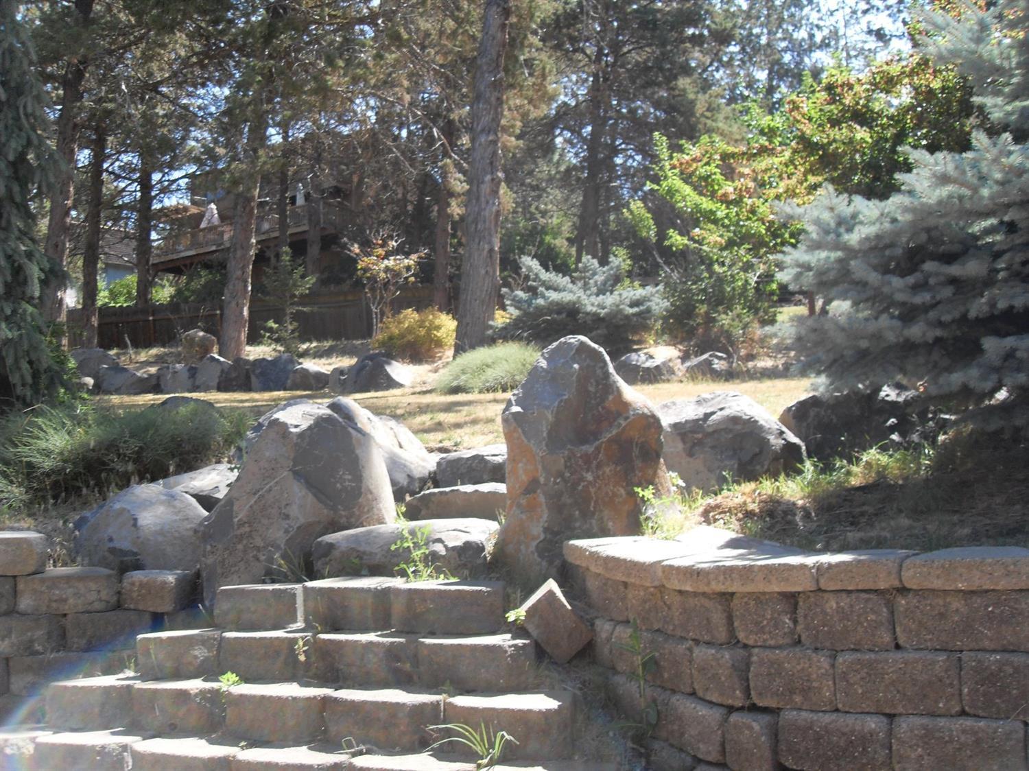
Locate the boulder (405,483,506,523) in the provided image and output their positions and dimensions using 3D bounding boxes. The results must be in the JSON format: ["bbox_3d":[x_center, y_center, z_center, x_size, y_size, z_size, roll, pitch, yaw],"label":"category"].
[{"bbox_3d":[-0.237,0.565,4.700,0.560,0.220,0.440,-1,-5,10],"label":"boulder"}]

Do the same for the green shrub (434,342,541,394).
[{"bbox_3d":[-0.291,-0.209,12.200,1.369,0.631,1.200,1,-4,0],"label":"green shrub"}]

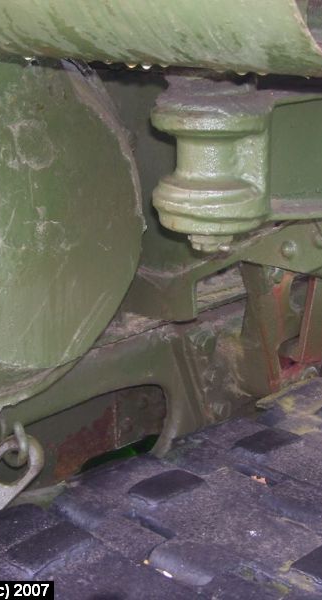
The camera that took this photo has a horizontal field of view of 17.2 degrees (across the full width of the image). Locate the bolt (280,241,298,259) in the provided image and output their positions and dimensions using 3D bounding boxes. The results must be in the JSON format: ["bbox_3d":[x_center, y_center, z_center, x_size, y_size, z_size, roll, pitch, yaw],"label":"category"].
[{"bbox_3d":[0.164,-0.065,1.359,0.022,0.022,0.009,10,16,37],"label":"bolt"}]

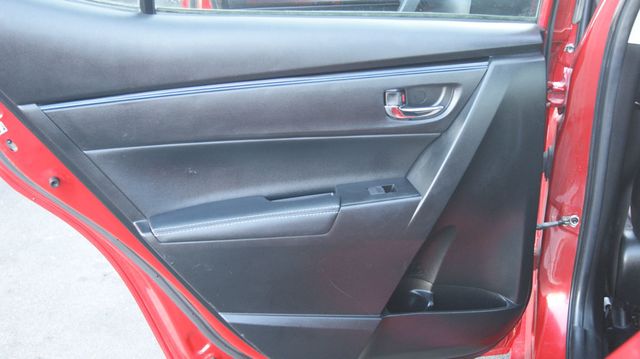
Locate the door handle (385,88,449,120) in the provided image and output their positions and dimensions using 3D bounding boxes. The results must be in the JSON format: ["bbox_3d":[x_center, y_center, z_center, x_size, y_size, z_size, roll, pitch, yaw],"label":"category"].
[{"bbox_3d":[0.148,-0.115,1.173,0.094,0.045,0.030,-6,21,-15],"label":"door handle"}]

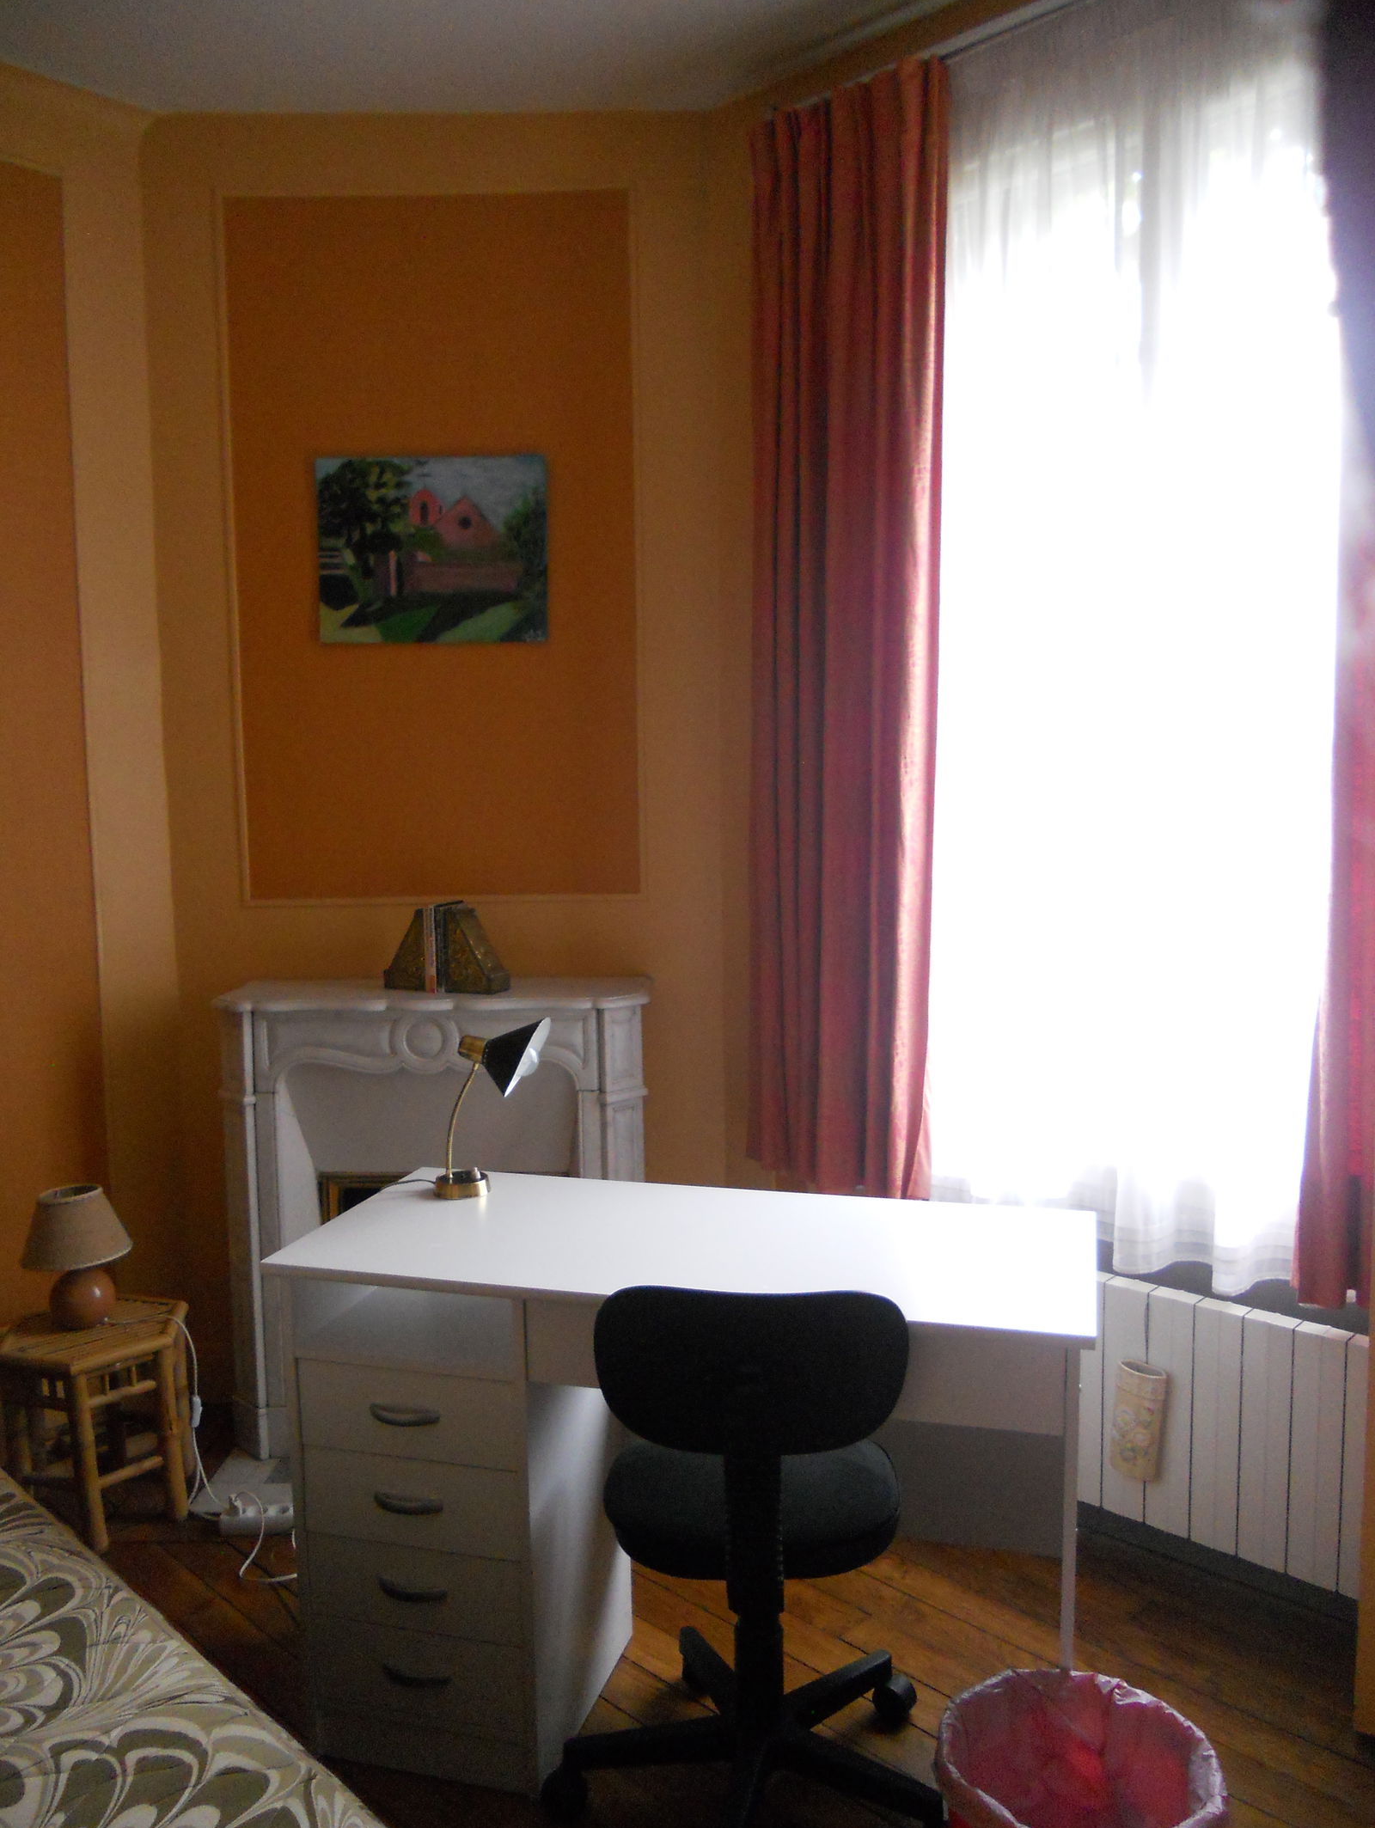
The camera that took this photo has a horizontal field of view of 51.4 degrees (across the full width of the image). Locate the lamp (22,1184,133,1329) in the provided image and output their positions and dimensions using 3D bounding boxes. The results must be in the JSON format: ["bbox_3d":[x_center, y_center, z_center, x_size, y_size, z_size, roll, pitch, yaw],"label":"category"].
[{"bbox_3d":[-1.227,0.690,2.854,0.216,0.273,0.216,-1,6,1],"label":"lamp"}]

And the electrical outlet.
[{"bbox_3d":[-0.807,1.168,2.778,0.182,0.041,0.056,-1,6,-3],"label":"electrical outlet"}]

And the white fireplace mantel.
[{"bbox_3d":[-0.519,0.657,3.048,0.903,0.995,0.281,-1,6,1],"label":"white fireplace mantel"}]

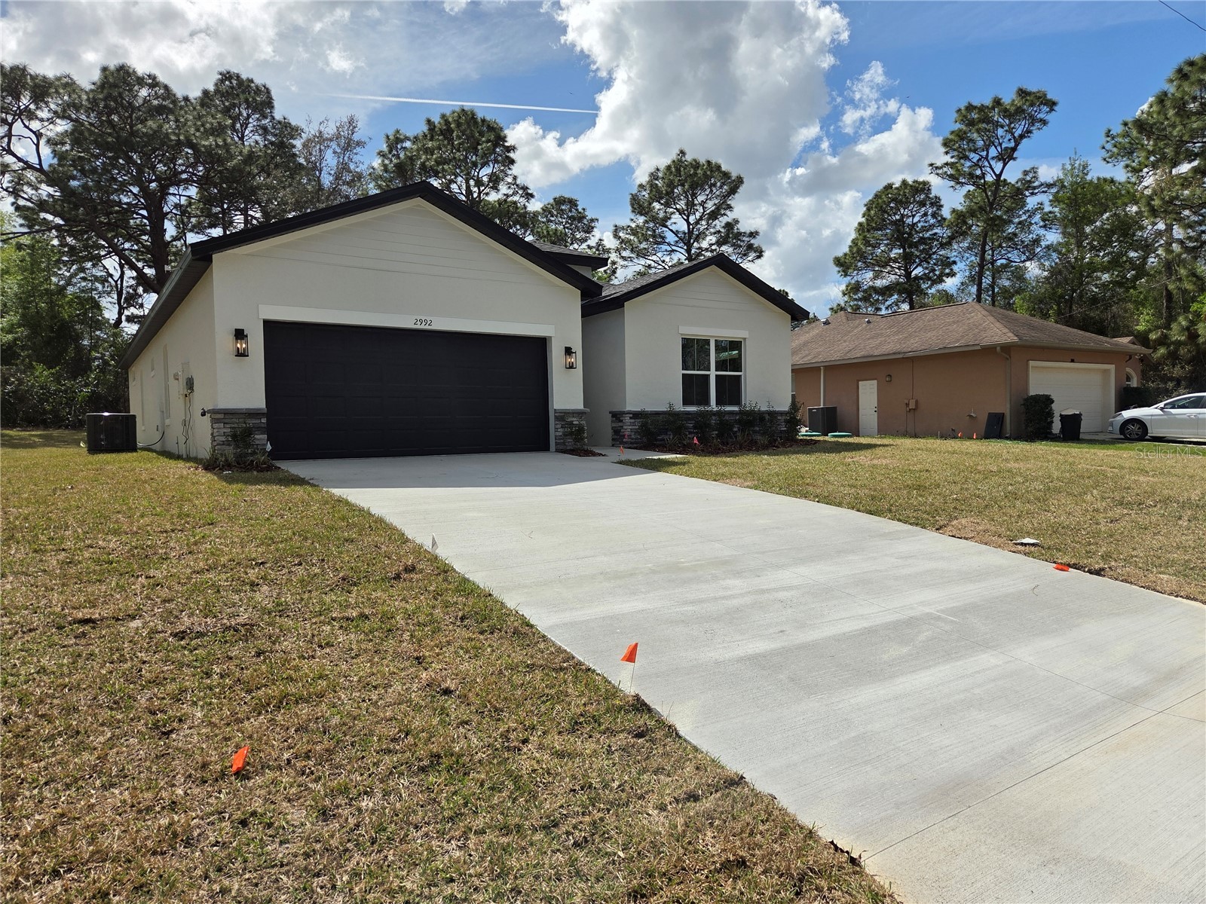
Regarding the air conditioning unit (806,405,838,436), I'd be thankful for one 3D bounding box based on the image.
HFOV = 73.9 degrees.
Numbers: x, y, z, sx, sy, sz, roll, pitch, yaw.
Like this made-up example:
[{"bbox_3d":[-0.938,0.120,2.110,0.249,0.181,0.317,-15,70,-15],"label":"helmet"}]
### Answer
[{"bbox_3d":[8.137,-1.135,29.700,0.780,1.080,0.780,-2,2,-31],"label":"air conditioning unit"}]

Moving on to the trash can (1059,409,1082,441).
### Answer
[{"bbox_3d":[14.186,-0.820,24.300,0.580,0.980,0.630,1,2,41],"label":"trash can"}]

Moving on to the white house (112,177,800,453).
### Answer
[{"bbox_3d":[-6.677,-2.882,24.601,13.100,5.300,23.700,-2,2,-33],"label":"white house"}]

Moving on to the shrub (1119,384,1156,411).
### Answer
[{"bbox_3d":[18.226,-1.437,27.326,1.100,1.620,1.050,-2,2,-31],"label":"shrub"}]

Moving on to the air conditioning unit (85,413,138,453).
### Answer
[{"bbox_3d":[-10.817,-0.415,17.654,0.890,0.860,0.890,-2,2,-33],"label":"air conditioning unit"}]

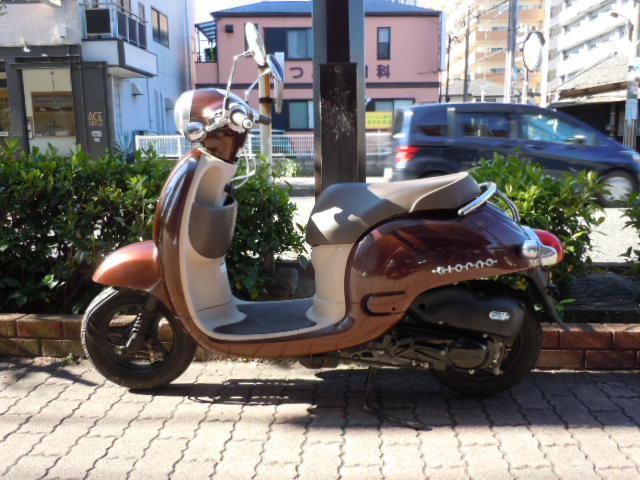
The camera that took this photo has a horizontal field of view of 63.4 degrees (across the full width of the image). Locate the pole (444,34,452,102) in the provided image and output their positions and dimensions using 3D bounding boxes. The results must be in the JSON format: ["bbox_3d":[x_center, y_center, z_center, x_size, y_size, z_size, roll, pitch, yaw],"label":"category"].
[{"bbox_3d":[8.329,-8.868,33.673,0.280,8.570,0.280,0,9,5],"label":"pole"}]

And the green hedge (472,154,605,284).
[{"bbox_3d":[1.034,-0.085,2.520,0.680,0.690,0.620,0,9,5],"label":"green hedge"}]

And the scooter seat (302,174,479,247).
[{"bbox_3d":[0.218,-0.096,1.580,0.520,0.215,0.280,0,13,5],"label":"scooter seat"}]

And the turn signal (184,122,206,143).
[{"bbox_3d":[-0.337,-0.291,1.400,0.058,0.055,0.058,-1,13,2],"label":"turn signal"}]

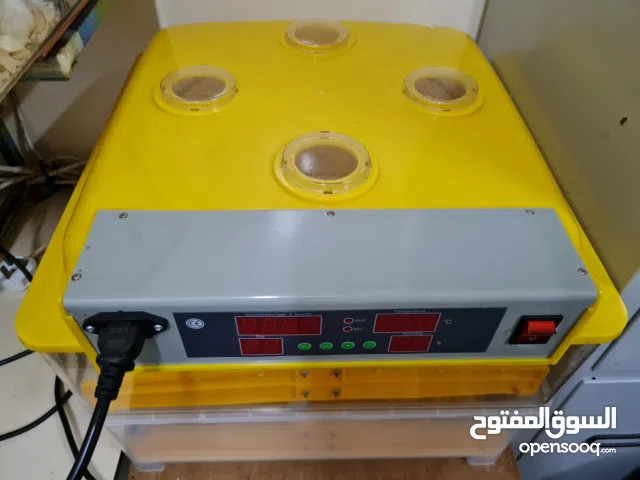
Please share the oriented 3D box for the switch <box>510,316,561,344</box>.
[{"bbox_3d":[0.132,0.057,0.293,0.025,0.030,0.011,0,45,-2],"label":"switch"}]

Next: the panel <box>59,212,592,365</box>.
[{"bbox_3d":[0.006,0.030,0.315,0.300,0.069,0.072,0,45,-2],"label":"panel"}]

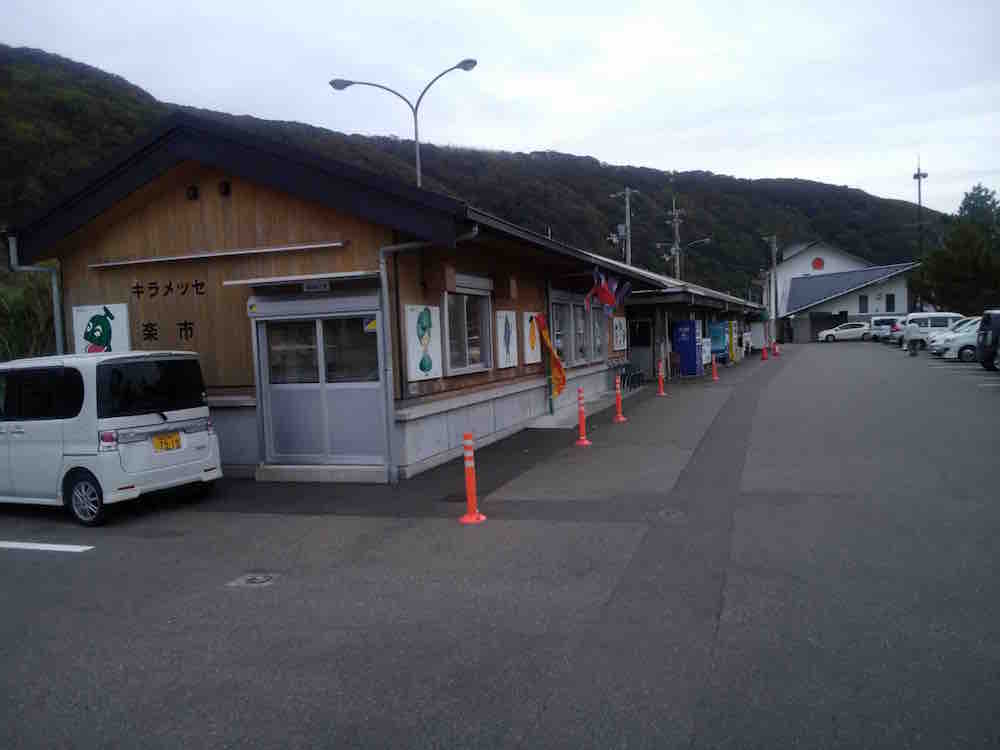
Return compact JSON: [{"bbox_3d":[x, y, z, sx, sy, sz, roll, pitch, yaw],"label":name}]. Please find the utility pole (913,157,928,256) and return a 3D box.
[{"bbox_3d":[43.577,-13.586,80.466,1.450,17.700,0.700,-2,3,24],"label":"utility pole"}]

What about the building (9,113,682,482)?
[{"bbox_3d":[-0.576,-1.592,18.525,7.050,4.780,18.260,-2,3,20],"label":"building"}]

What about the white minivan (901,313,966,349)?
[{"bbox_3d":[22.514,-2.340,38.968,4.500,1.840,1.700,-2,3,20],"label":"white minivan"}]

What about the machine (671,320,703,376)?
[{"bbox_3d":[6.312,-0.891,26.351,0.800,1.830,1.100,-2,3,25],"label":"machine"}]

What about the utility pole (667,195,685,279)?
[{"bbox_3d":[14.332,-8.244,62.314,1.450,11.920,0.700,-1,4,31],"label":"utility pole"}]

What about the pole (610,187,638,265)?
[{"bbox_3d":[8.930,-7.324,54.370,1.900,11.470,0.800,-1,4,31],"label":"pole"}]

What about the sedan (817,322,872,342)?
[{"bbox_3d":[25.972,-3.291,57.805,4.450,1.480,1.740,-2,3,20],"label":"sedan"}]

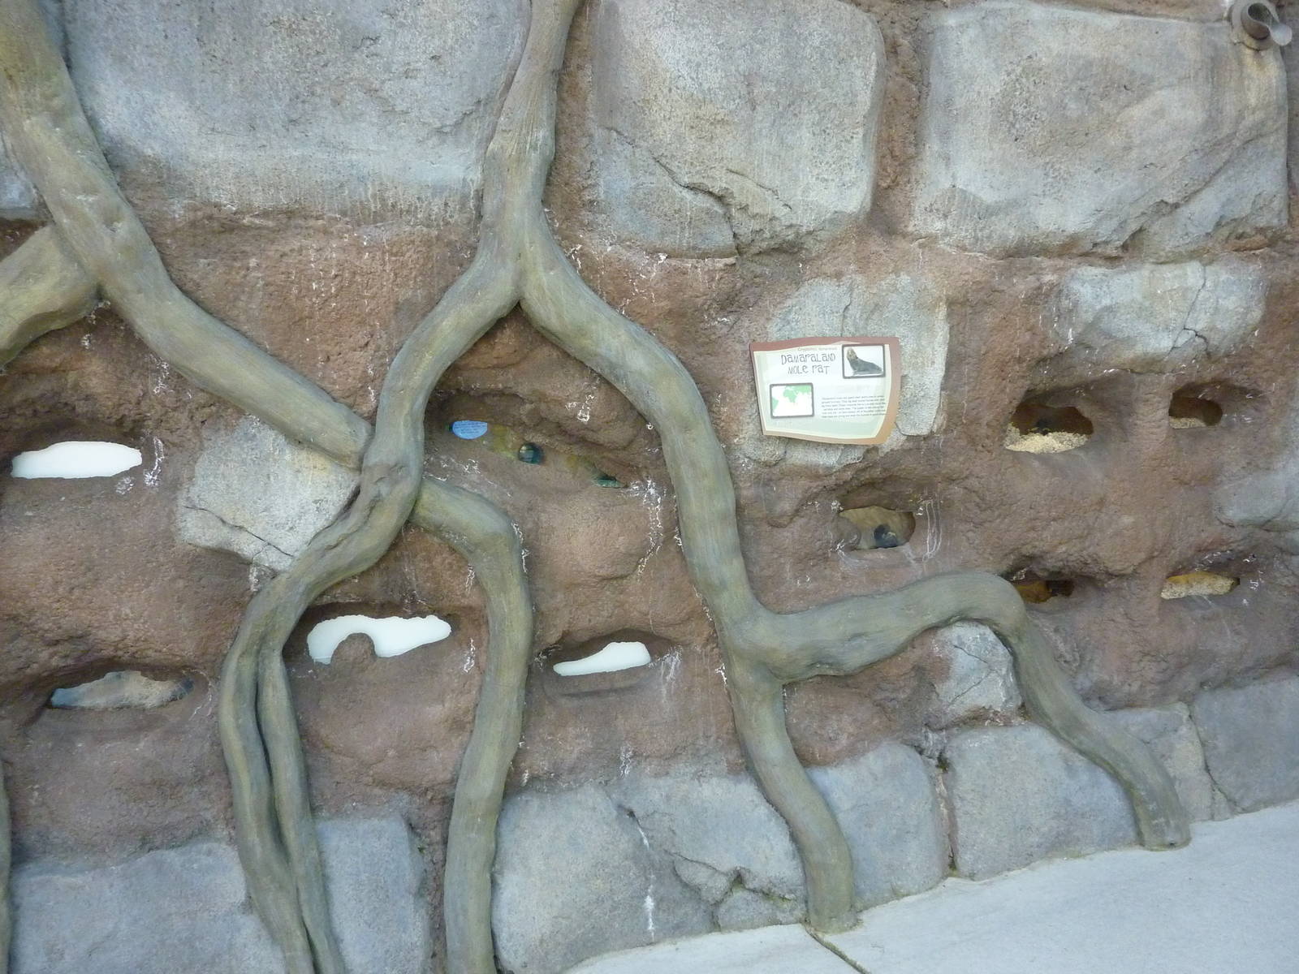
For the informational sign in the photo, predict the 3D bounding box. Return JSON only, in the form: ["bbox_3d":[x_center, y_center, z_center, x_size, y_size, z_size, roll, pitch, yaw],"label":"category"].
[{"bbox_3d":[0.461,-0.246,2.446,0.434,0.281,0.025,-4,5,-17],"label":"informational sign"}]

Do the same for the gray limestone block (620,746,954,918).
[{"bbox_3d":[0.345,0.907,2.558,0.939,0.487,0.200,-4,6,-17],"label":"gray limestone block"}]

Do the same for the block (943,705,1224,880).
[{"bbox_3d":[1.272,0.852,2.849,0.995,0.460,0.200,-4,6,-17],"label":"block"}]

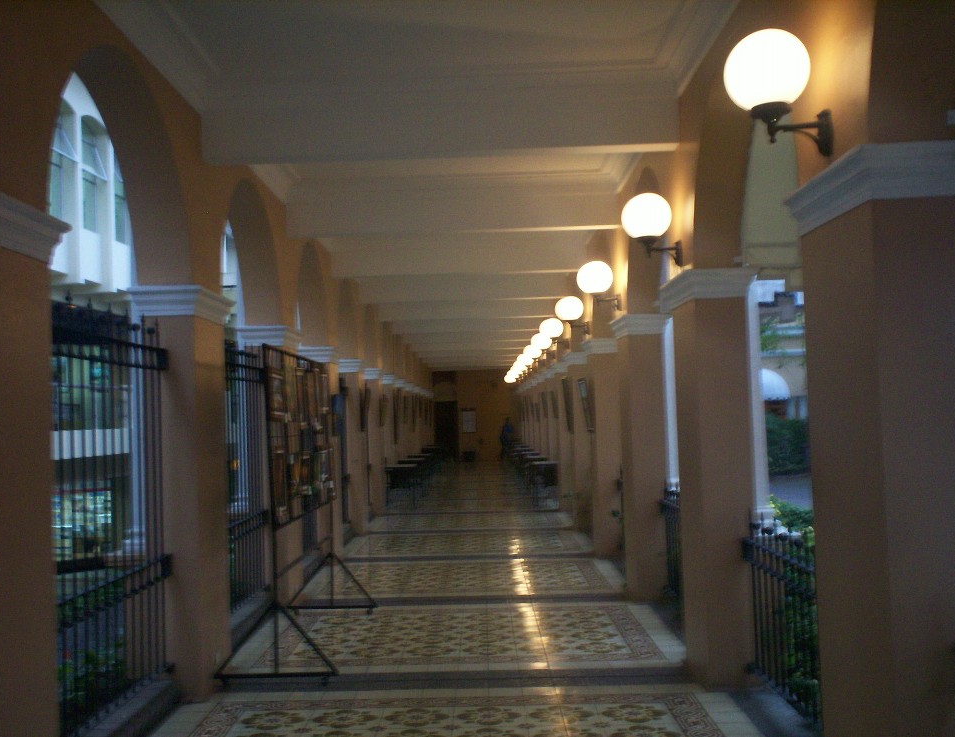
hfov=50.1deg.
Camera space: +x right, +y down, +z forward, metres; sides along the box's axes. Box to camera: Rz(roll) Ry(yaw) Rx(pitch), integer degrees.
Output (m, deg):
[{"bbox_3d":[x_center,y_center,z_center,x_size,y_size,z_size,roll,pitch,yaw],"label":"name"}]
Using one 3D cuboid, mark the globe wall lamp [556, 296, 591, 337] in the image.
[{"bbox_3d":[1.136,-0.624,12.146,0.390,0.450,0.305,-1,-3,0],"label":"globe wall lamp"}]

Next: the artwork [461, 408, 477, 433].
[{"bbox_3d":[-0.317,1.902,37.254,0.540,0.870,0.050,-1,-3,0],"label":"artwork"}]

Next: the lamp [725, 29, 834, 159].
[{"bbox_3d":[1.092,-0.998,3.713,0.382,0.482,0.314,-2,-3,0],"label":"lamp"}]

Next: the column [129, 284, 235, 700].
[{"bbox_3d":[-1.837,0.764,6.473,0.435,2.478,0.870,-2,-3,0],"label":"column"}]

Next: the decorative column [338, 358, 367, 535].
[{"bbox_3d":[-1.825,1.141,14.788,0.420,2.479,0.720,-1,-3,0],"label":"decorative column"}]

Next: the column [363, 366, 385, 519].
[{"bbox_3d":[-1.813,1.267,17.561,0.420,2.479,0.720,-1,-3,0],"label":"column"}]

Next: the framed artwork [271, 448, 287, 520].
[{"bbox_3d":[-1.275,0.738,6.558,0.035,0.445,0.410,-1,-3,0],"label":"framed artwork"}]

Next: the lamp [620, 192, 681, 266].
[{"bbox_3d":[1.109,-0.880,6.501,0.377,0.476,0.314,-2,-3,0],"label":"lamp"}]

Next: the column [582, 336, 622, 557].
[{"bbox_3d":[1.537,0.926,11.974,0.420,2.510,0.720,-1,-3,0],"label":"column"}]

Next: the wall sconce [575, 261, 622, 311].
[{"bbox_3d":[1.119,-0.755,9.373,0.390,0.450,0.305,-1,-3,0],"label":"wall sconce"}]

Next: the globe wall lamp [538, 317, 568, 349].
[{"bbox_3d":[1.131,-0.483,14.892,0.395,0.475,0.314,-2,-3,0],"label":"globe wall lamp"}]

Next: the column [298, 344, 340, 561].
[{"bbox_3d":[-1.836,1.014,12.014,0.420,2.479,0.720,-1,-3,0],"label":"column"}]

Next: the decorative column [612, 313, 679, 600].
[{"bbox_3d":[1.507,0.800,9.152,0.455,2.488,0.870,-2,-3,0],"label":"decorative column"}]

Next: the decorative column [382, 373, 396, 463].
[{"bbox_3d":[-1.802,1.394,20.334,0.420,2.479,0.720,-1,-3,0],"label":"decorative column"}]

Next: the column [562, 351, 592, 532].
[{"bbox_3d":[1.528,1.074,14.815,0.455,2.488,0.870,-2,-3,0],"label":"column"}]

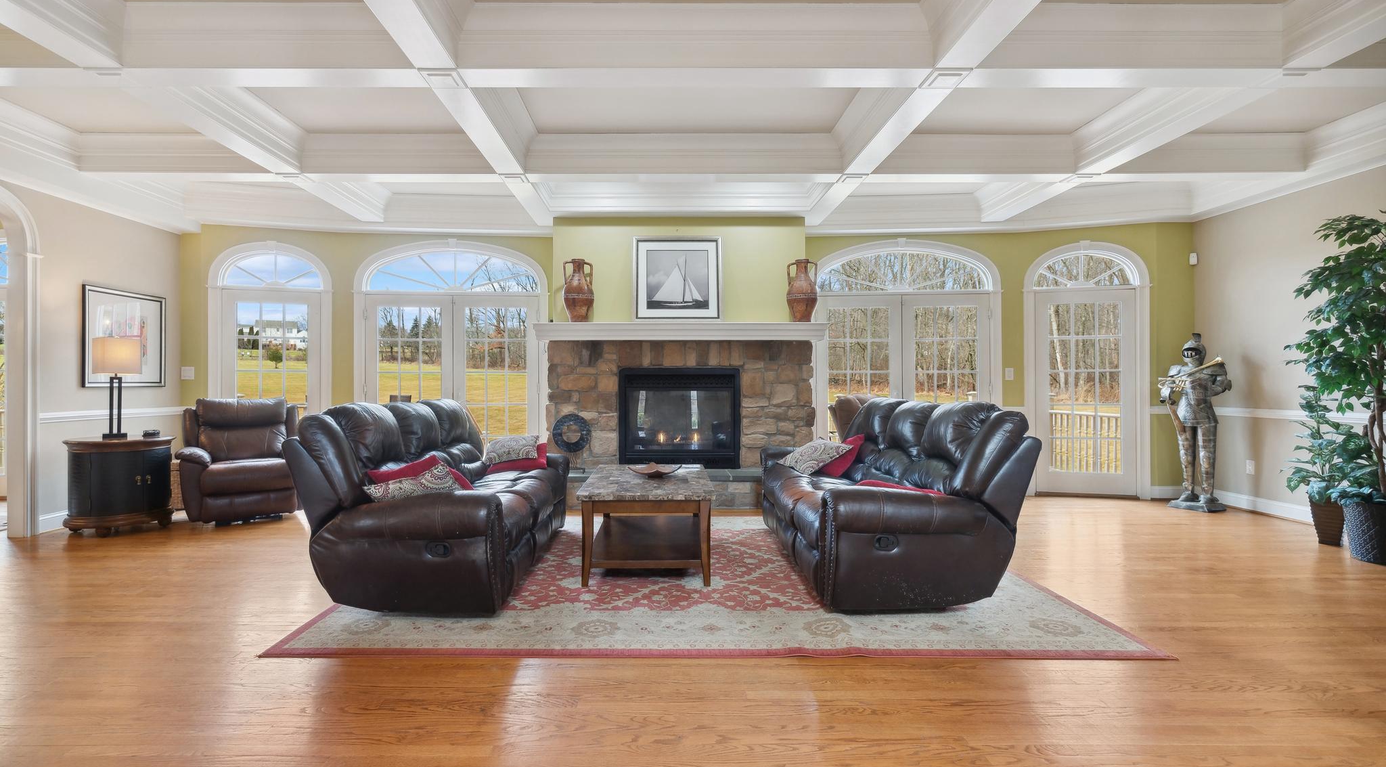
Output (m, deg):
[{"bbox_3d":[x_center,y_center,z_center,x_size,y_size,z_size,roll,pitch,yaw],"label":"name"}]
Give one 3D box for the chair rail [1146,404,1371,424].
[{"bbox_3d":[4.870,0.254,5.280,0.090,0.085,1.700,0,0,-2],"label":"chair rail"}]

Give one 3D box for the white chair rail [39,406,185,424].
[{"bbox_3d":[-4.888,0.266,5.258,0.030,0.079,1.266,0,0,0],"label":"white chair rail"}]

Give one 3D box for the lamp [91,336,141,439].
[{"bbox_3d":[-4.410,0.036,4.710,0.213,0.787,0.284,0,0,26],"label":"lamp"}]

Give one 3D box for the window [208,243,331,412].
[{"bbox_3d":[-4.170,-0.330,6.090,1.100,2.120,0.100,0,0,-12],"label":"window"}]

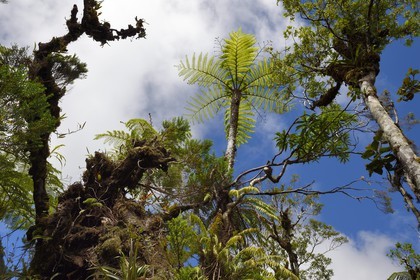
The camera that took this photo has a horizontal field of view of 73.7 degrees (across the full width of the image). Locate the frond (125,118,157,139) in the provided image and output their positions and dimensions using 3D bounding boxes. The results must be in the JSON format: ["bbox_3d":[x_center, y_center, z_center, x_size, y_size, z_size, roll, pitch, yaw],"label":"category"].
[{"bbox_3d":[-1.241,-0.205,5.000,0.570,0.330,0.270,0,-36,0],"label":"frond"}]

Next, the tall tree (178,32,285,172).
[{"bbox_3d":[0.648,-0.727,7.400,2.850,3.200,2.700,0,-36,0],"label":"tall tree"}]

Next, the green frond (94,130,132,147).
[{"bbox_3d":[-1.723,-0.027,5.000,0.680,0.220,0.270,0,-36,0],"label":"green frond"}]

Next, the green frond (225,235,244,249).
[{"bbox_3d":[0.420,1.740,4.800,0.340,0.200,0.160,0,-36,0],"label":"green frond"}]

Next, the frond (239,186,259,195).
[{"bbox_3d":[0.729,0.956,5.300,0.380,0.140,0.140,0,-36,0],"label":"frond"}]

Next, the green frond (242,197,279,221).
[{"bbox_3d":[0.992,1.346,5.500,0.700,0.400,0.300,0,-36,0],"label":"green frond"}]

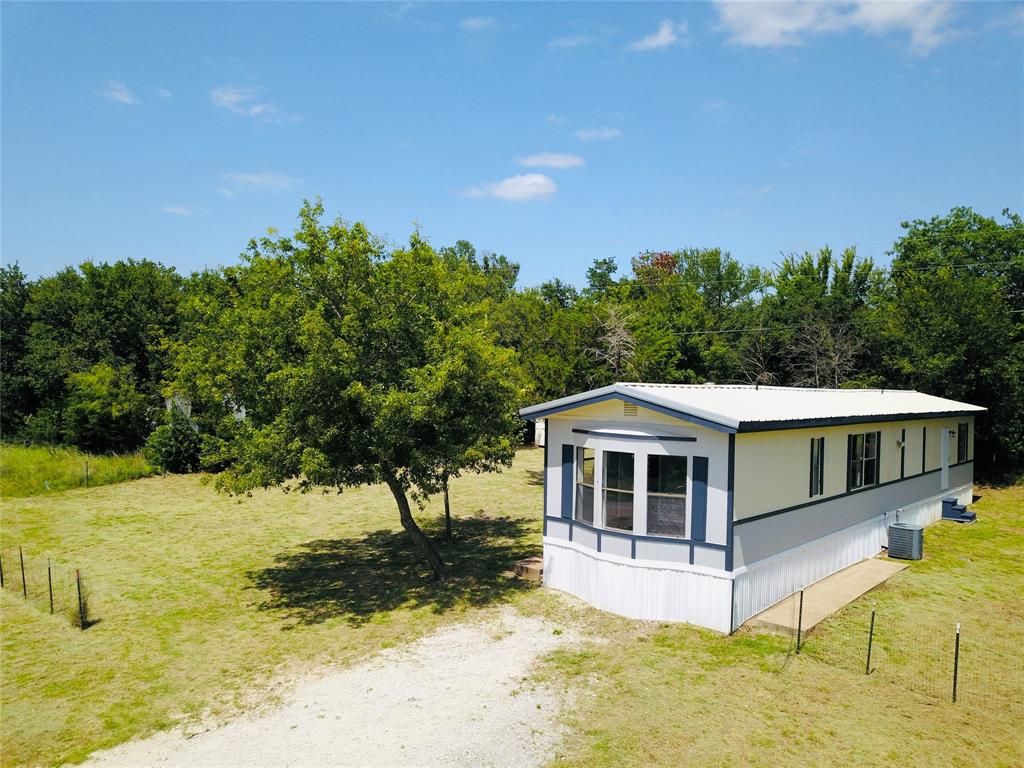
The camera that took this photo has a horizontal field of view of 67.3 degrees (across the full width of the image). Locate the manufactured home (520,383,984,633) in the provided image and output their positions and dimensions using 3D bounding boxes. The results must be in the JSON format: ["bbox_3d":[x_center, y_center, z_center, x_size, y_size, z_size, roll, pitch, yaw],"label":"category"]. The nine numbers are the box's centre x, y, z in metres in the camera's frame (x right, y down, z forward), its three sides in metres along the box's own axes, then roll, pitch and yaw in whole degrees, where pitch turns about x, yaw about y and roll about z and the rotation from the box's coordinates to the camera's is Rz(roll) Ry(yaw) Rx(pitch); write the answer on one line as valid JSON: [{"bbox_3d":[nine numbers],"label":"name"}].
[{"bbox_3d":[8.894,2.349,22.487,4.931,4.380,20.837,1,0,42],"label":"manufactured home"}]

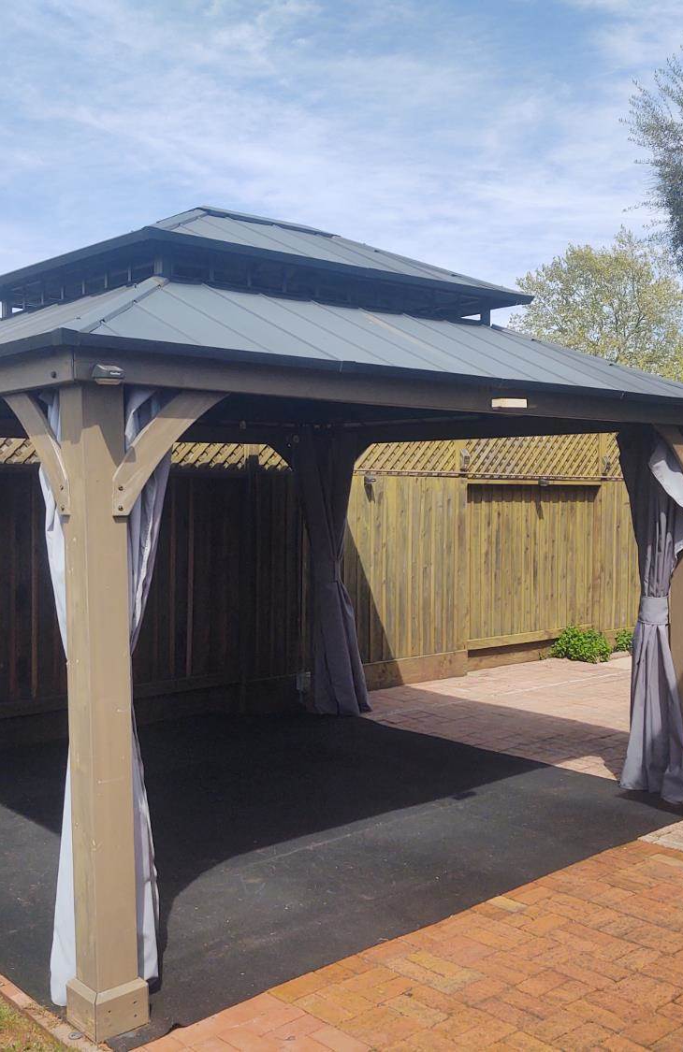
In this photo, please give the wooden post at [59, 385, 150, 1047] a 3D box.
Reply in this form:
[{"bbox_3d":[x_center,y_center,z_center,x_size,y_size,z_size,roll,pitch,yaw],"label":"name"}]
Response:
[{"bbox_3d":[-0.752,0.554,3.403,0.182,2.012,0.182,-3,3,-42],"label":"wooden post"}]

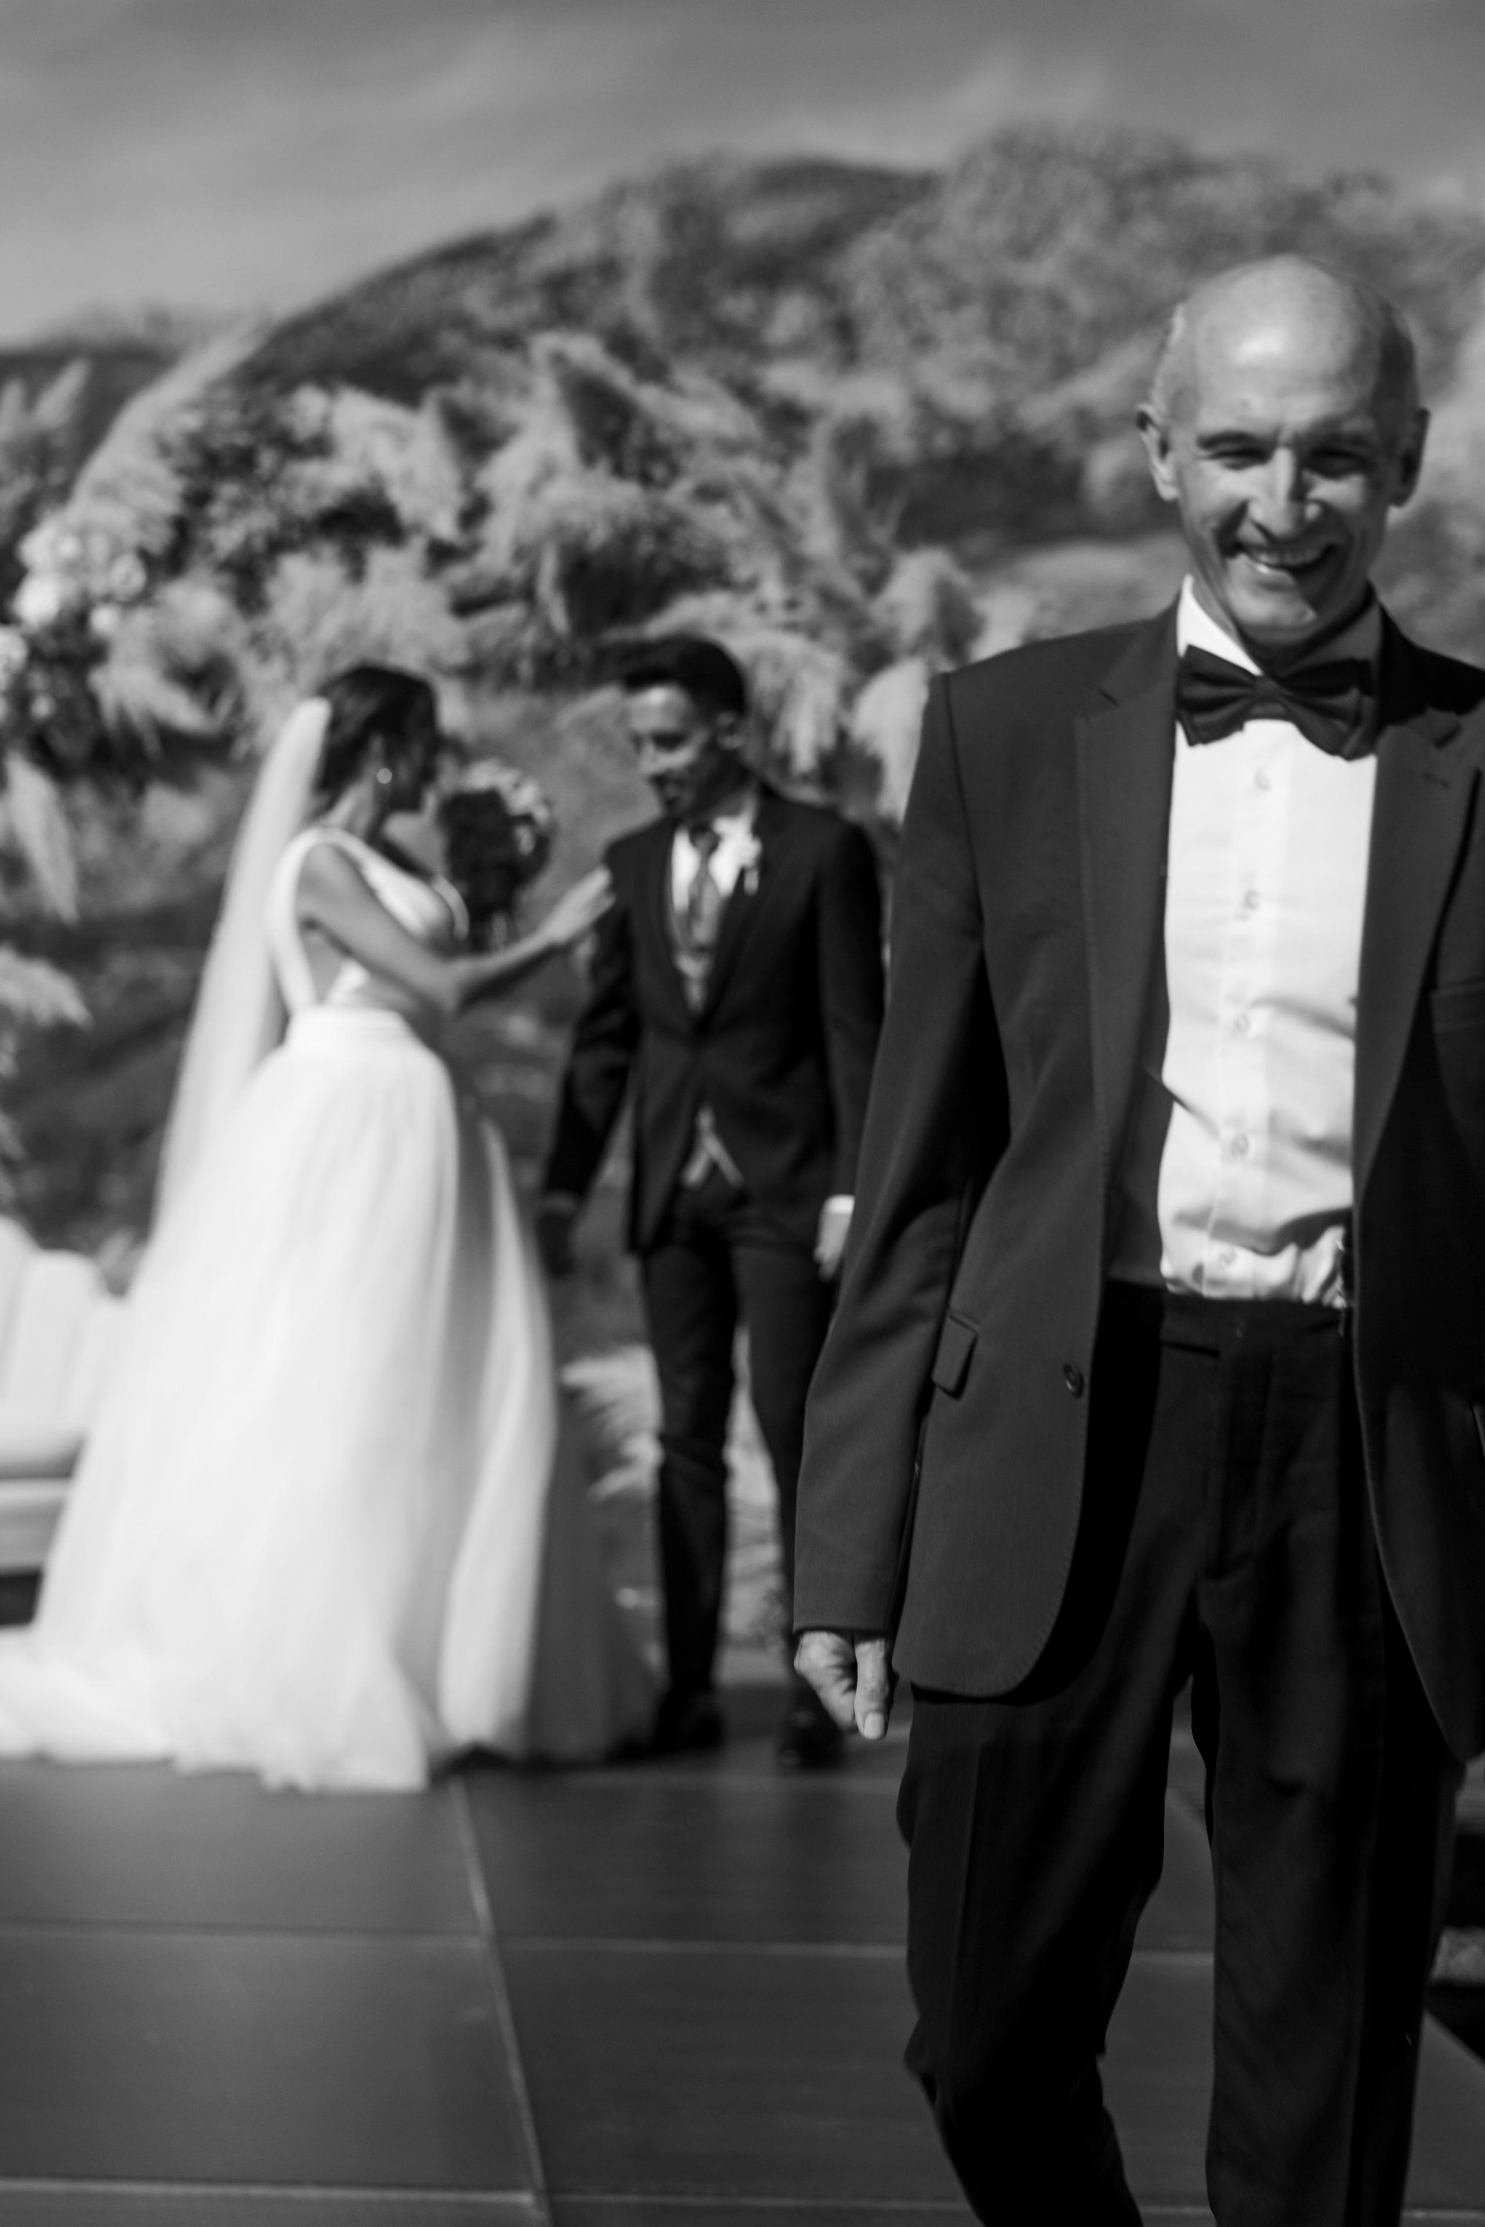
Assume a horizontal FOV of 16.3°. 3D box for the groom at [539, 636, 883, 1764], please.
[{"bbox_3d":[-0.049,0.131,8.150,0.550,1.750,0.360,1,2,26],"label":"groom"}]

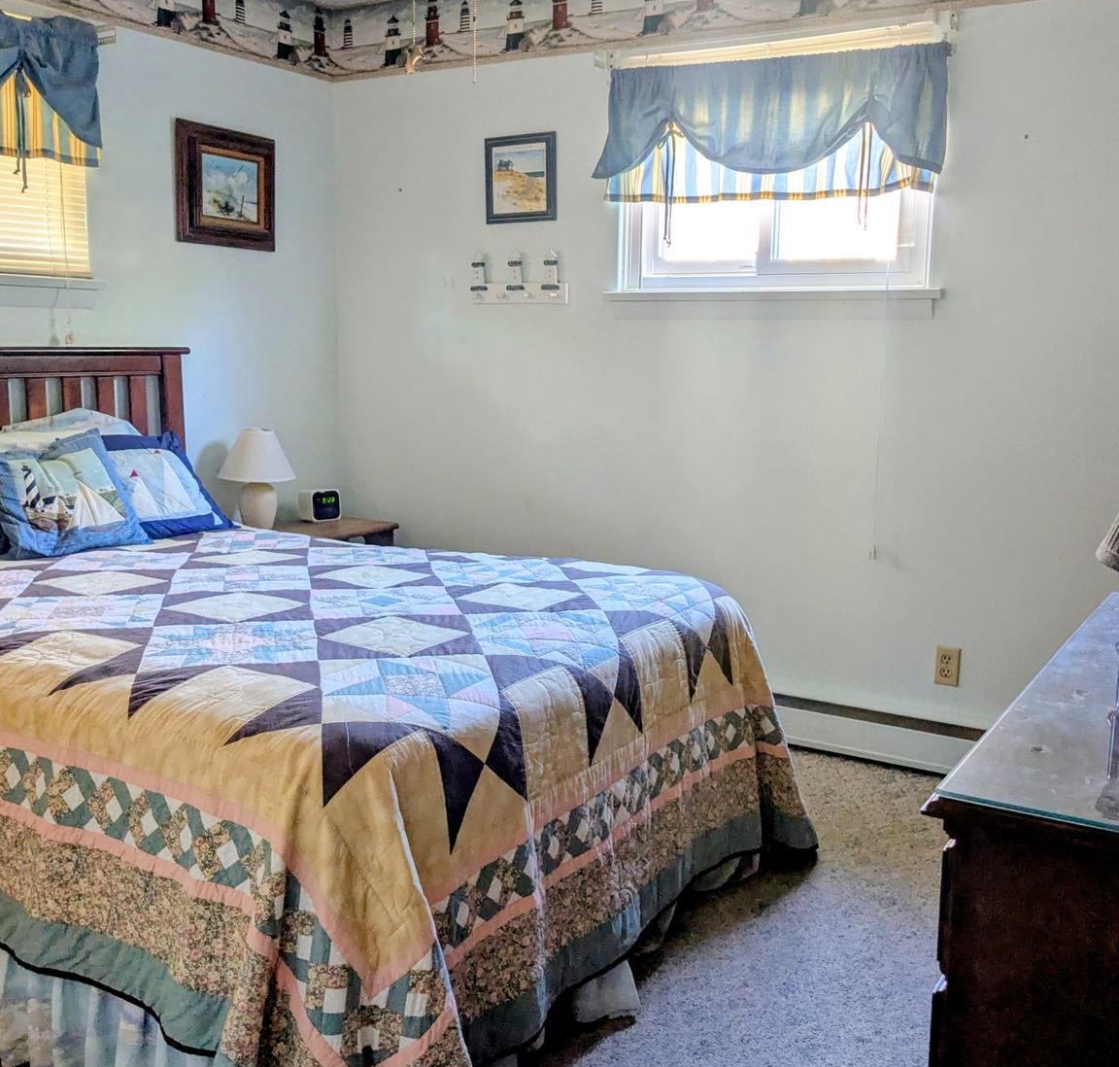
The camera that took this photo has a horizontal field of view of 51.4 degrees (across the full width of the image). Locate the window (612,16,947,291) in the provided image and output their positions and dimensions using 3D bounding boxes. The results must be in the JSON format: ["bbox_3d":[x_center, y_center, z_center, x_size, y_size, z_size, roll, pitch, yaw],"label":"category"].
[{"bbox_3d":[0.608,-1.067,3.438,1.020,0.735,0.110,7,12,29],"label":"window"}]

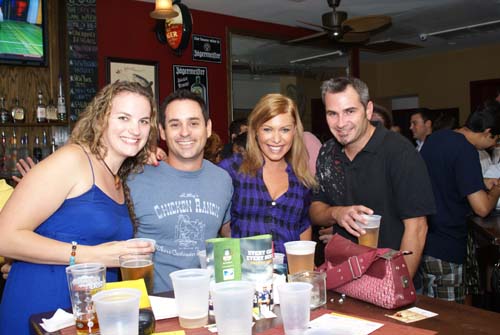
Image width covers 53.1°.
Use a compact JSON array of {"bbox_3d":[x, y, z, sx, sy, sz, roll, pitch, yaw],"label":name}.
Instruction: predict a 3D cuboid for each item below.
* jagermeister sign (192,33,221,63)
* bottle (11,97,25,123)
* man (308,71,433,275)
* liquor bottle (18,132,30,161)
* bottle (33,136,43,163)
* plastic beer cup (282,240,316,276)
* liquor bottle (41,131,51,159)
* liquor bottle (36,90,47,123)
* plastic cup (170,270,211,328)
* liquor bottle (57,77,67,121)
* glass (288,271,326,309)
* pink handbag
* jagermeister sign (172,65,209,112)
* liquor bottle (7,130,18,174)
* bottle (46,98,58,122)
[{"bbox_3d":[-0.509,-1.414,6.000,0.405,0.302,0.010,-3,4,-39],"label":"jagermeister sign"},{"bbox_3d":[-2.047,-0.509,4.420,0.115,0.225,0.080,-2,1,-25],"label":"bottle"},{"bbox_3d":[0.465,0.565,1.840,0.500,1.750,0.370,-1,1,36],"label":"man"},{"bbox_3d":[-2.139,-0.166,4.750,0.088,0.335,0.088,-3,4,-30],"label":"liquor bottle"},{"bbox_3d":[-1.844,-0.113,4.350,0.085,0.300,0.085,-2,1,-25],"label":"bottle"},{"bbox_3d":[0.149,0.285,1.470,0.094,0.122,0.094,-2,1,0],"label":"plastic beer cup"},{"bbox_3d":[-1.787,-0.140,4.380,0.083,0.350,0.083,-2,1,-25],"label":"liquor bottle"},{"bbox_3d":[-1.899,-0.553,4.560,0.085,0.295,0.085,-2,1,-25],"label":"liquor bottle"},{"bbox_3d":[-0.131,0.297,1.130,0.092,0.121,0.092,-1,3,0],"label":"plastic cup"},{"bbox_3d":[-1.732,-0.638,4.600,0.080,0.430,0.080,-2,1,-25],"label":"liquor bottle"},{"bbox_3d":[0.150,0.307,1.276,0.067,0.076,0.067,-3,4,-37],"label":"glass"},{"bbox_3d":[0.311,0.264,1.340,0.107,0.152,0.230,-3,5,-39],"label":"pink handbag"},{"bbox_3d":[-0.684,-0.888,5.886,0.465,0.610,0.010,-3,4,-39],"label":"jagermeister sign"},{"bbox_3d":[-2.017,-0.132,4.270,0.088,0.360,0.088,-2,1,-25],"label":"liquor bottle"},{"bbox_3d":[-1.913,-0.542,4.850,0.107,0.220,0.085,-3,4,-30],"label":"bottle"}]

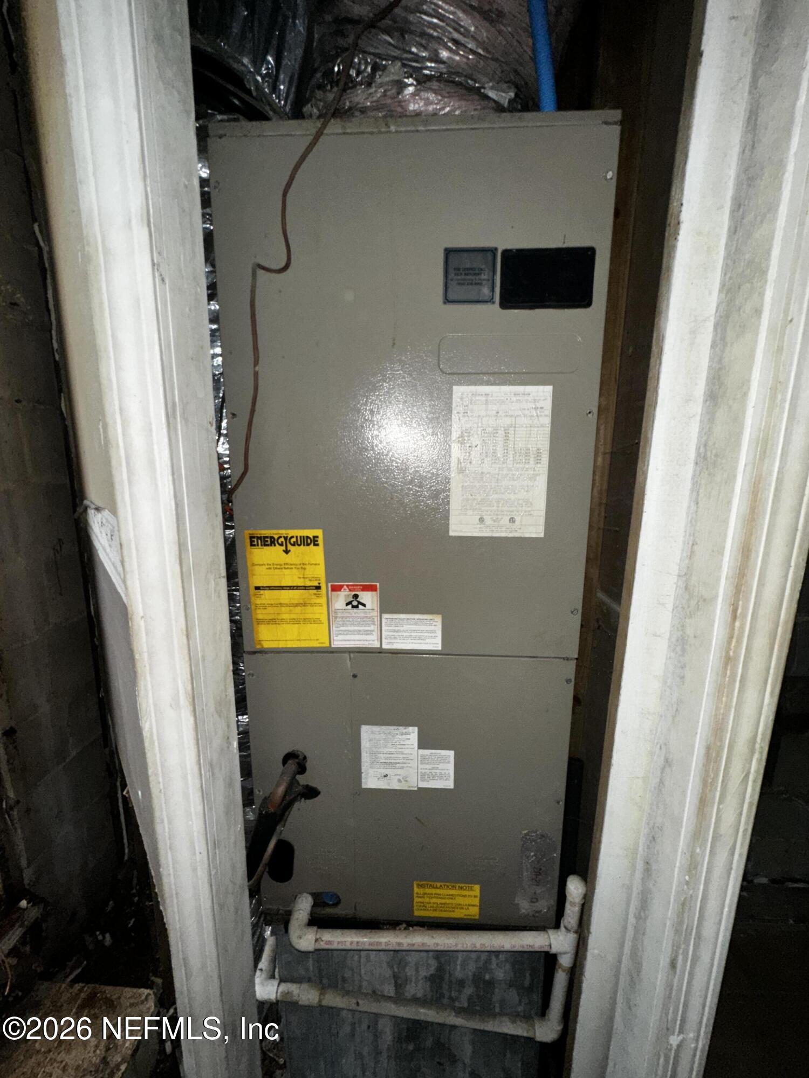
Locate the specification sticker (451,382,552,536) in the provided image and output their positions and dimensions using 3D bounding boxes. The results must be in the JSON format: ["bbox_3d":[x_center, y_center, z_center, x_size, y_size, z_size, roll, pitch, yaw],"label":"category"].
[{"bbox_3d":[0.143,-0.115,0.647,0.143,0.219,0.003,0,11,2],"label":"specification sticker"}]

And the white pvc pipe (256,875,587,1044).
[{"bbox_3d":[0.007,0.781,0.858,0.605,0.485,0.190,0,11,2],"label":"white pvc pipe"}]

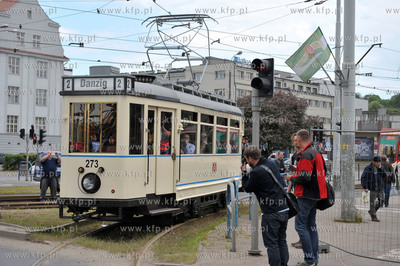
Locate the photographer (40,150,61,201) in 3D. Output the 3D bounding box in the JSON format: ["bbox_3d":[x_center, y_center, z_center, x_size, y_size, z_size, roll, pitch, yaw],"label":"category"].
[{"bbox_3d":[-5.119,1.474,23.600,0.680,1.750,0.480,1,-1,-6],"label":"photographer"}]

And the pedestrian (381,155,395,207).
[{"bbox_3d":[6.019,1.557,22.000,0.500,1.680,0.420,1,-1,18],"label":"pedestrian"}]

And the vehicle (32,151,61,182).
[{"bbox_3d":[-6.800,1.908,37.000,4.600,1.820,1.850,2,-2,-35],"label":"vehicle"}]

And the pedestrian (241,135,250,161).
[{"bbox_3d":[1.444,0.990,21.700,0.520,1.760,0.380,1,-1,9],"label":"pedestrian"}]

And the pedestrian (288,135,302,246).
[{"bbox_3d":[1.510,0.880,10.500,0.520,1.750,0.400,0,-2,34],"label":"pedestrian"}]

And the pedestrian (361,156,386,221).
[{"bbox_3d":[4.508,1.448,17.800,0.620,1.710,0.480,2,-2,-20],"label":"pedestrian"}]

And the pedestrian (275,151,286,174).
[{"bbox_3d":[2.993,1.519,25.500,0.400,1.740,0.520,0,-2,44],"label":"pedestrian"}]

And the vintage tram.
[{"bbox_3d":[-0.627,0.570,18.653,2.220,3.200,10.500,1,-1,17],"label":"vintage tram"}]

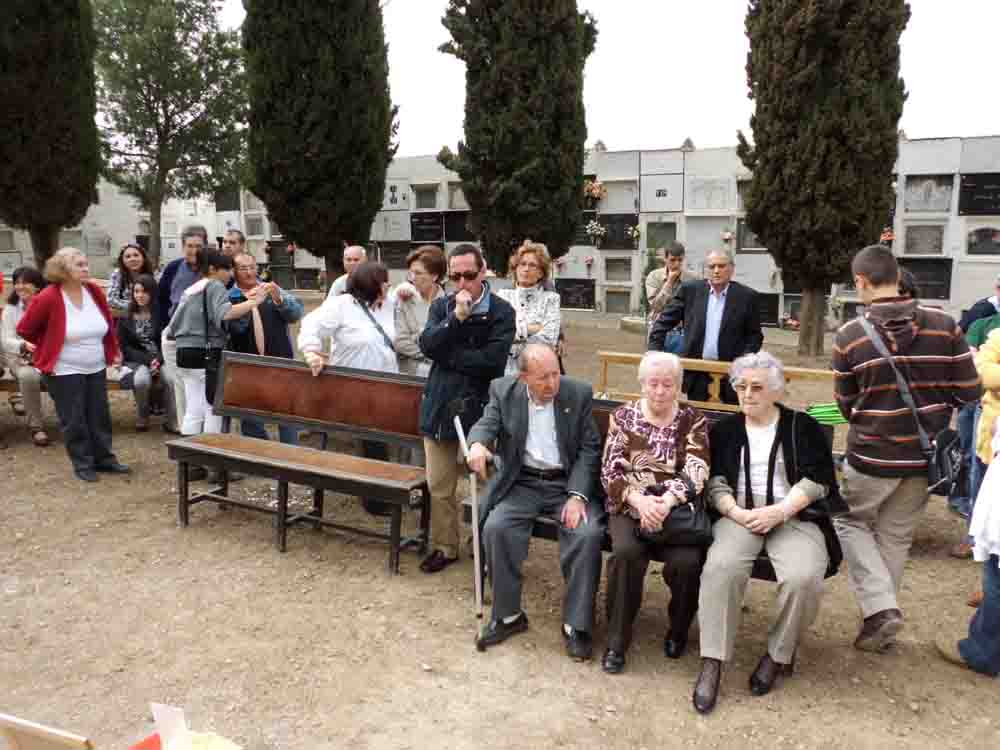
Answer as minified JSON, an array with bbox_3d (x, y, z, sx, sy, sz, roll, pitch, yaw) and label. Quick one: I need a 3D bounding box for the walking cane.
[{"bbox_3d":[-0.108,0.666,3.220,0.140,1.005,0.080,-5,2,20],"label":"walking cane"}]

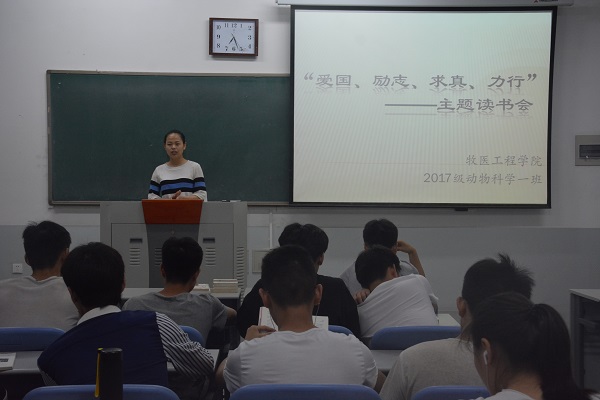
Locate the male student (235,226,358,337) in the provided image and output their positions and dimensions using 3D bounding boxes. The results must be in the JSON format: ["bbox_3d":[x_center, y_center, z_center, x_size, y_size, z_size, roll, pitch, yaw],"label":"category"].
[{"bbox_3d":[-0.018,0.718,3.911,0.542,1.256,0.700,0,3,-3],"label":"male student"}]

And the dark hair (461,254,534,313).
[{"bbox_3d":[0.651,0.288,2.812,0.220,0.210,0.230,0,3,-3],"label":"dark hair"}]

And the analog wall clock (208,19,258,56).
[{"bbox_3d":[-0.589,-1.452,7.580,0.438,0.323,0.050,0,3,-3],"label":"analog wall clock"}]

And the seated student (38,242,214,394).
[{"bbox_3d":[-0.556,0.762,3.008,0.548,1.264,0.750,1,3,5],"label":"seated student"}]

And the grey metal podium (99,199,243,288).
[{"bbox_3d":[-0.894,0.534,6.158,1.030,1.080,0.700,0,3,-3],"label":"grey metal podium"}]

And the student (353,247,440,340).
[{"bbox_3d":[0.435,0.779,3.994,0.445,1.133,0.700,0,3,-14],"label":"student"}]

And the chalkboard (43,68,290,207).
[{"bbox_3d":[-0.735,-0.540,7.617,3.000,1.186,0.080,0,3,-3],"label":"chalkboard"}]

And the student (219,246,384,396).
[{"bbox_3d":[-0.011,0.766,3.032,0.533,1.261,0.700,0,3,-3],"label":"student"}]

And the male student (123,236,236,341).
[{"bbox_3d":[-0.540,0.750,3.890,0.500,1.185,0.700,1,3,0],"label":"male student"}]

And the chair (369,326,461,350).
[{"bbox_3d":[0.535,0.944,3.878,0.480,0.818,0.520,0,3,-3],"label":"chair"}]

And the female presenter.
[{"bbox_3d":[-0.949,0.254,6.571,0.460,1.580,0.340,0,3,-8],"label":"female presenter"}]

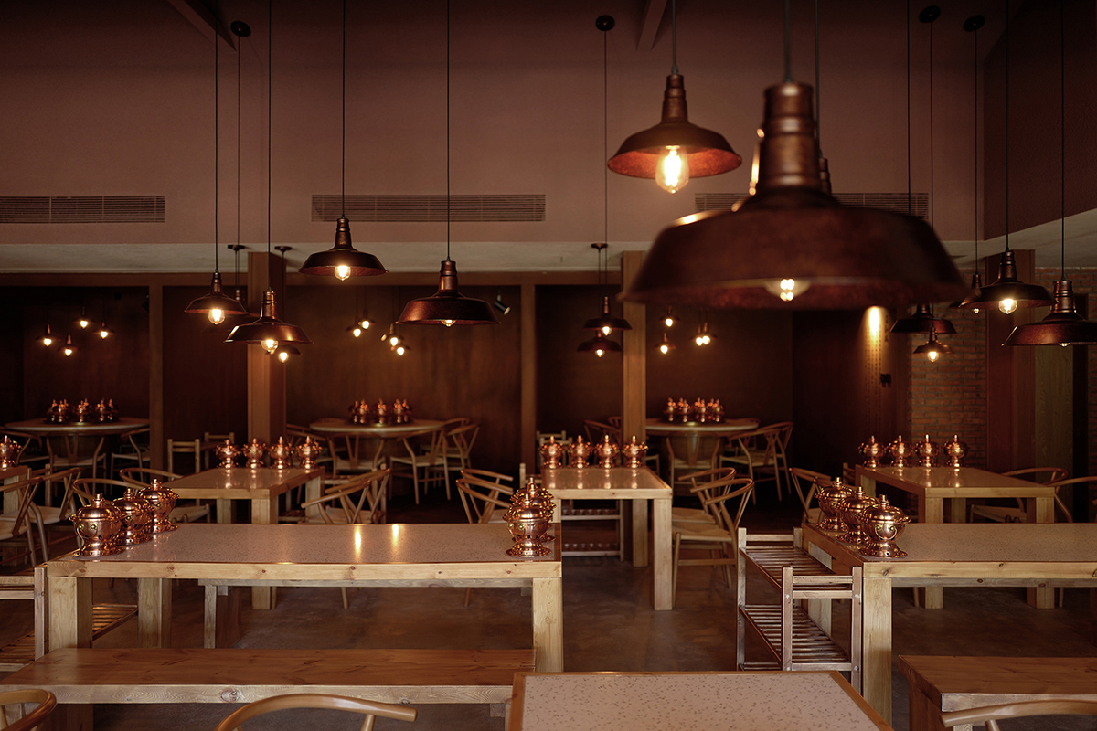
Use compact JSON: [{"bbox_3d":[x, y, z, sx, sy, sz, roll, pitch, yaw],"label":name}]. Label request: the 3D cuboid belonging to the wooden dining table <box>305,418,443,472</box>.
[{"bbox_3d":[-1.927,1.038,9.601,1.502,0.790,1.502,0,-1,1],"label":"wooden dining table"}]

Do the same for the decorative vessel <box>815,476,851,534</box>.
[{"bbox_3d":[1.359,0.651,4.030,0.215,0.238,0.215,0,0,0],"label":"decorative vessel"}]

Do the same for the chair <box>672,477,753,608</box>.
[{"bbox_3d":[1.080,1.126,5.680,0.560,0.750,0.560,0,0,1],"label":"chair"}]

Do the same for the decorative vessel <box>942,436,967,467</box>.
[{"bbox_3d":[3.056,0.645,6.400,0.197,0.245,0.190,0,0,1],"label":"decorative vessel"}]

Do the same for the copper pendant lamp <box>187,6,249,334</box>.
[{"bbox_3d":[-1.349,-0.824,3.470,0.265,1.324,0.265,0,0,1],"label":"copper pendant lamp"}]

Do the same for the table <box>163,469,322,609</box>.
[{"bbox_3d":[-2.120,1.147,5.900,0.805,0.755,1.200,0,0,0],"label":"table"}]

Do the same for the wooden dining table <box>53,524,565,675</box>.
[{"bbox_3d":[-0.934,1.141,3.706,1.982,0.761,0.847,0,-1,1],"label":"wooden dining table"}]

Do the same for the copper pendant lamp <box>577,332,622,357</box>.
[{"bbox_3d":[0.411,-0.205,6.850,0.360,0.280,0.360,0,0,0],"label":"copper pendant lamp"}]

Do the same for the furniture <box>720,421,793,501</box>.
[{"bbox_3d":[2.090,1.000,8.680,0.550,0.760,0.530,0,0,-45],"label":"furniture"}]

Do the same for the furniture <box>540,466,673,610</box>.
[{"bbox_3d":[0.367,1.162,5.983,0.827,0.761,1.304,0,-1,1],"label":"furniture"}]

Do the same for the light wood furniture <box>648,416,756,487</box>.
[{"bbox_3d":[1.634,1.040,9.720,1.512,0.790,1.512,0,-1,1],"label":"light wood furniture"}]

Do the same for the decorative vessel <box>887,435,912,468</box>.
[{"bbox_3d":[2.631,0.645,6.400,0.195,0.245,0.190,0,0,1],"label":"decorative vessel"}]

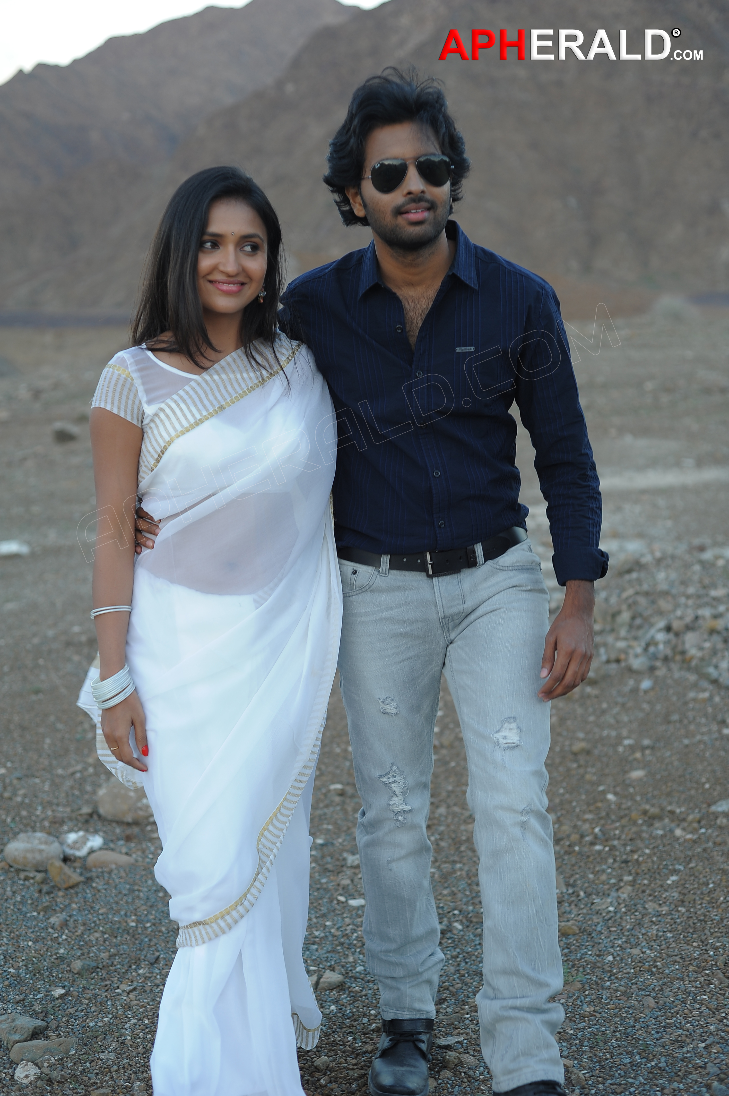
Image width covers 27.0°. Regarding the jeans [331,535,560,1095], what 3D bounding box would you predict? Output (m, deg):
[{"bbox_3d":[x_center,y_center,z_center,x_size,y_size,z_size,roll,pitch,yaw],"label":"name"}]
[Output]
[{"bbox_3d":[0.151,0.445,2.673,0.385,0.950,0.370,-1,9,0],"label":"jeans"}]

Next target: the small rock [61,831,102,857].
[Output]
[{"bbox_3d":[-0.730,0.766,3.933,0.105,0.045,0.085,-1,9,0],"label":"small rock"}]

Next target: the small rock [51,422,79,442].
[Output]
[{"bbox_3d":[-2.950,-1.140,15.000,0.270,0.205,0.230,0,9,0],"label":"small rock"}]

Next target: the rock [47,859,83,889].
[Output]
[{"bbox_3d":[-0.732,0.797,3.716,0.085,0.066,0.070,0,9,0],"label":"rock"}]

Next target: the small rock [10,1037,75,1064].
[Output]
[{"bbox_3d":[-0.601,0.940,2.847,0.120,0.032,0.050,-4,9,-18],"label":"small rock"}]

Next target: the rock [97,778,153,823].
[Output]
[{"bbox_3d":[-0.658,0.701,4.228,0.170,0.085,0.130,-1,9,0],"label":"rock"}]

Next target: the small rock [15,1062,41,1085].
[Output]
[{"bbox_3d":[-0.618,0.963,2.789,0.048,0.038,0.041,0,9,0],"label":"small rock"}]

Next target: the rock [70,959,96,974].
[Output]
[{"bbox_3d":[-0.601,0.894,3.247,0.056,0.029,0.043,0,9,0],"label":"rock"}]

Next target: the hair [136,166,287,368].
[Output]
[{"bbox_3d":[-0.254,-0.439,2.451,0.225,0.330,0.230,-4,9,-18],"label":"hair"}]

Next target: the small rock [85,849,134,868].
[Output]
[{"bbox_3d":[-0.641,0.785,3.835,0.122,0.032,0.060,-1,9,0],"label":"small rock"}]

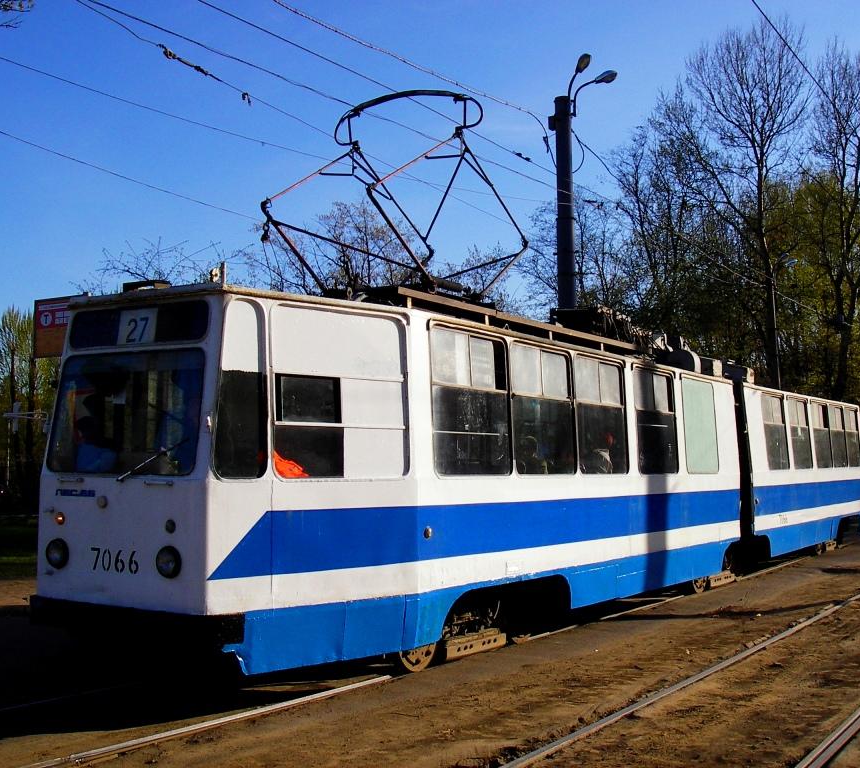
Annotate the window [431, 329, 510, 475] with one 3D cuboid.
[{"bbox_3d":[0.369,0.180,10.190,0.080,1.294,1.341,-7,-8,32],"label":"window"}]

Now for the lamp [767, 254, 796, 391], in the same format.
[{"bbox_3d":[13.234,-0.016,42.157,0.950,9.950,1.300,-3,-5,33],"label":"lamp"}]

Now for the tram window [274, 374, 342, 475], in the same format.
[{"bbox_3d":[-0.926,0.323,8.482,0.080,0.770,0.689,-9,-9,41],"label":"tram window"}]

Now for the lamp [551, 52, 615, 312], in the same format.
[{"bbox_3d":[2.934,-1.574,22.286,0.950,10.094,1.350,-3,-5,33],"label":"lamp"}]

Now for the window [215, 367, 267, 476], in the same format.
[{"bbox_3d":[-1.353,0.291,7.993,0.080,0.767,0.439,-9,-9,41],"label":"window"}]

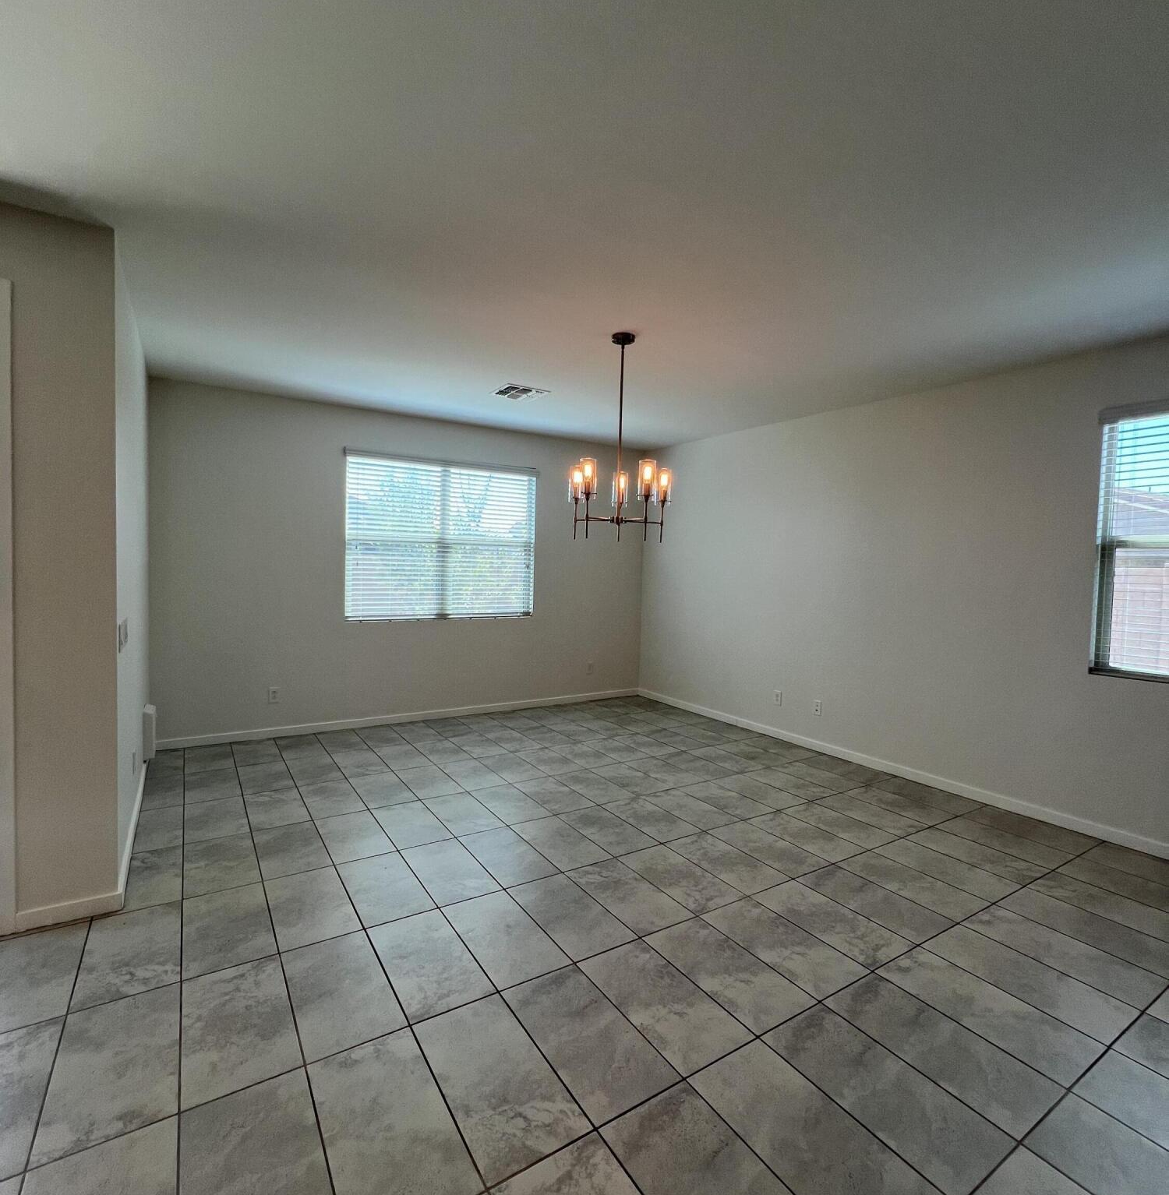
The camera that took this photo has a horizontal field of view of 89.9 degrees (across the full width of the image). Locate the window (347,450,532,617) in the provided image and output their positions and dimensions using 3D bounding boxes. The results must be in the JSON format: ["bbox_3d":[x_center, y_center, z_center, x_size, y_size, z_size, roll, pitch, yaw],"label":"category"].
[{"bbox_3d":[-1.304,-0.537,5.625,1.881,1.501,0.080,0,3,-34],"label":"window"}]

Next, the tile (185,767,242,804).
[{"bbox_3d":[-2.400,1.211,3.793,0.300,0.010,0.600,0,3,-34],"label":"tile"}]

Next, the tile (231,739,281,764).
[{"bbox_3d":[-2.482,1.185,4.458,0.300,0.010,0.600,0,3,-34],"label":"tile"}]

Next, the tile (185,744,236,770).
[{"bbox_3d":[-2.733,1.184,4.291,0.300,0.010,0.600,0,3,-34],"label":"tile"}]

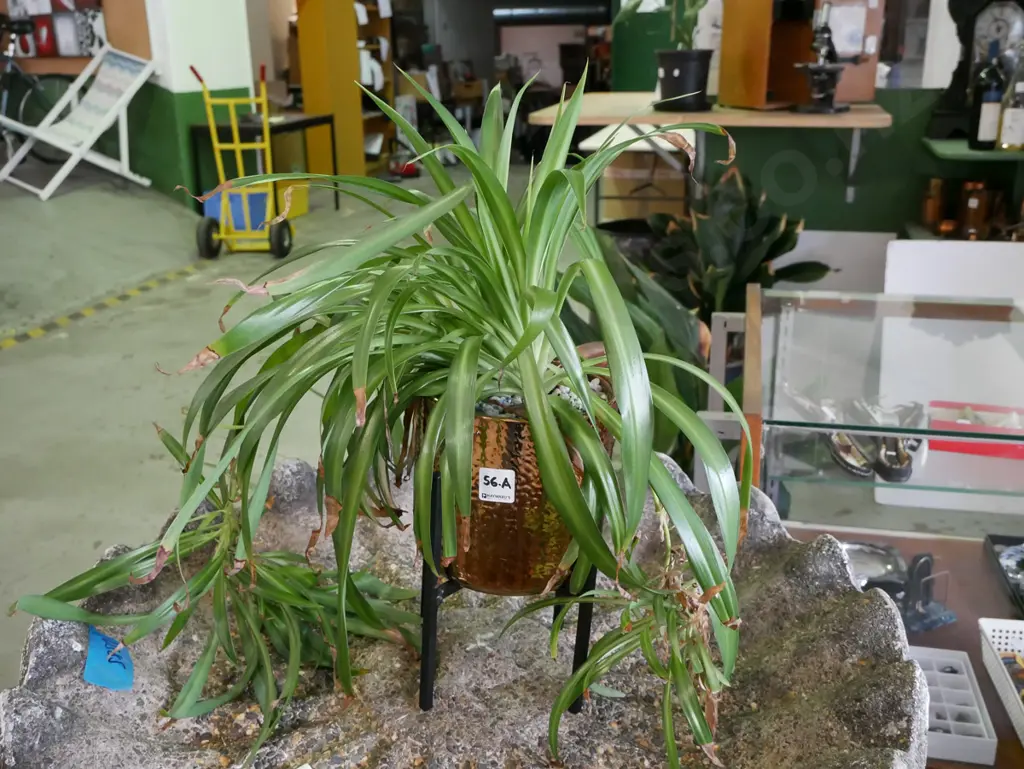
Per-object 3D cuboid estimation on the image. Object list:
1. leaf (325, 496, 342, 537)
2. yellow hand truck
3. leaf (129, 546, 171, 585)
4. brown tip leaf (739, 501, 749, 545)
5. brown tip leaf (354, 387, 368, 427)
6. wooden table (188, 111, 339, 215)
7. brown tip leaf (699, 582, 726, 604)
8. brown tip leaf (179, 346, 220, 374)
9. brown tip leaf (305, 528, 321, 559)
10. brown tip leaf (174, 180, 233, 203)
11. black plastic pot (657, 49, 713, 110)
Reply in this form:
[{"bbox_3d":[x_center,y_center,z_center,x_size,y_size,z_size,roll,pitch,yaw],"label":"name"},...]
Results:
[{"bbox_3d":[-0.192,0.141,1.080,0.017,0.041,0.014,-1,19,0],"label":"leaf"},{"bbox_3d":[-1.676,-1.400,6.326,0.550,1.165,0.580,0,19,3],"label":"yellow hand truck"},{"bbox_3d":[-0.376,0.188,1.042,0.041,0.032,0.025,-1,19,0],"label":"leaf"},{"bbox_3d":[0.252,0.150,1.096,0.011,0.045,0.012,-1,19,0],"label":"brown tip leaf"},{"bbox_3d":[-0.145,0.021,0.967,0.013,0.039,0.012,-1,19,0],"label":"brown tip leaf"},{"bbox_3d":[-1.828,-1.612,7.618,0.615,0.747,1.170,3,19,11],"label":"wooden table"},{"bbox_3d":[0.208,0.217,1.045,0.026,0.019,0.020,-1,19,0],"label":"brown tip leaf"},{"bbox_3d":[-0.305,-0.023,0.982,0.040,0.024,0.022,-1,19,0],"label":"brown tip leaf"},{"bbox_3d":[-0.218,0.174,1.102,0.014,0.034,0.014,-1,19,0],"label":"brown tip leaf"},{"bbox_3d":[-0.309,-0.194,1.010,0.056,0.020,0.025,-1,19,0],"label":"brown tip leaf"},{"bbox_3d":[0.534,-0.943,3.115,0.178,0.185,0.178,-1,19,0],"label":"black plastic pot"}]

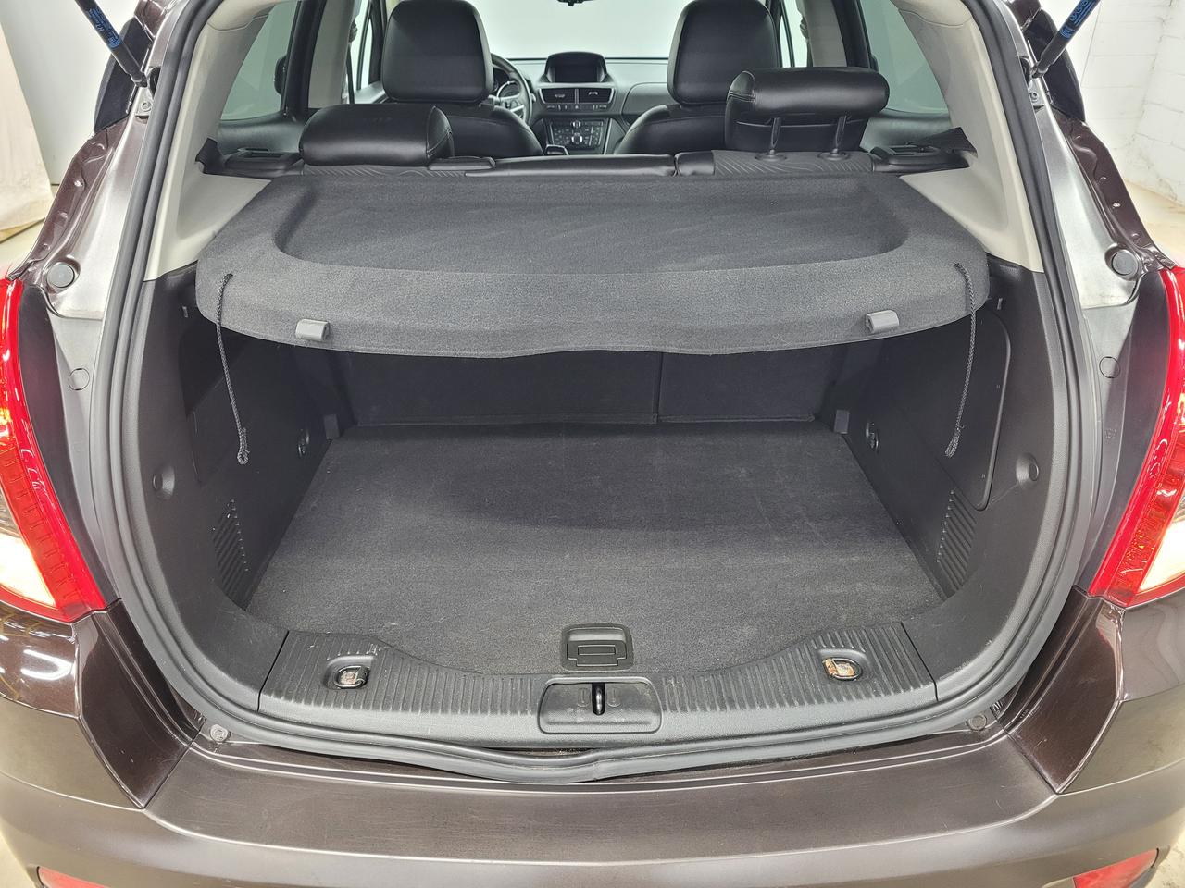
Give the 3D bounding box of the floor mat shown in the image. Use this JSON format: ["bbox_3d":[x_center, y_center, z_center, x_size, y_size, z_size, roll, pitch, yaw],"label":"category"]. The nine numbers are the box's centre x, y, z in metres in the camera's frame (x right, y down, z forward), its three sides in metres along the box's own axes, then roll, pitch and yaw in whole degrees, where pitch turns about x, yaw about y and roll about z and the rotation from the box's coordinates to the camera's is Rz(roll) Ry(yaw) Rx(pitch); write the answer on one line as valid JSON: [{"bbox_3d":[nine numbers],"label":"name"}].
[{"bbox_3d":[0.002,0.132,1.425,0.965,0.025,0.699,-1,28,-1],"label":"floor mat"}]

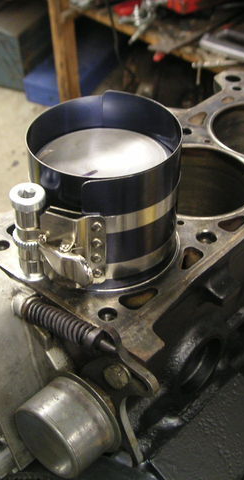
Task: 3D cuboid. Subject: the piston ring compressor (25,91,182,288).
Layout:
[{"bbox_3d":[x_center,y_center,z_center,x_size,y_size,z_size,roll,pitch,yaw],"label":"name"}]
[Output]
[{"bbox_3d":[-0.011,-0.026,0.400,0.086,0.078,0.096,15,42,18],"label":"piston ring compressor"}]

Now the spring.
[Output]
[{"bbox_3d":[-0.034,0.045,0.381,0.048,0.013,0.013,18,43,25],"label":"spring"}]

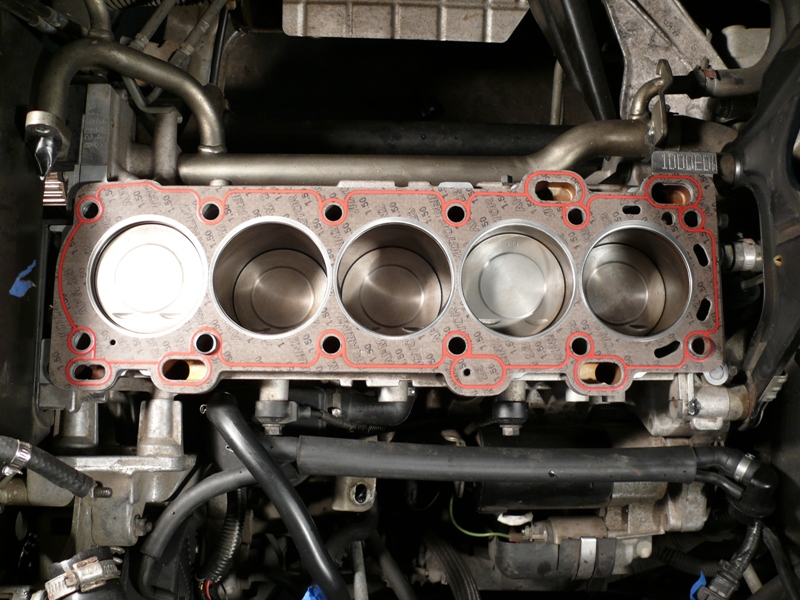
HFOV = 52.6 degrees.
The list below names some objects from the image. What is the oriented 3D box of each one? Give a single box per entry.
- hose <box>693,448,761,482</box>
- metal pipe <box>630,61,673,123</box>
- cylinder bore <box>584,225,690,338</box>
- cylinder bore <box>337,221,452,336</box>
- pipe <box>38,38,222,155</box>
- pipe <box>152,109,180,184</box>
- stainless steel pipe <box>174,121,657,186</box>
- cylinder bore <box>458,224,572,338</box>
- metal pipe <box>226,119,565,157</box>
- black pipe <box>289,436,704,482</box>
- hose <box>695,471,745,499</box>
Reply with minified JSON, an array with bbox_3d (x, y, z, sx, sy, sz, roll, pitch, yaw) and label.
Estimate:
[{"bbox_3d":[0.275,0.137,0.680,0.055,0.024,0.022,14,81,0],"label":"hose"},{"bbox_3d":[0.206,-0.172,0.662,0.031,0.037,0.040,1,81,-2],"label":"metal pipe"},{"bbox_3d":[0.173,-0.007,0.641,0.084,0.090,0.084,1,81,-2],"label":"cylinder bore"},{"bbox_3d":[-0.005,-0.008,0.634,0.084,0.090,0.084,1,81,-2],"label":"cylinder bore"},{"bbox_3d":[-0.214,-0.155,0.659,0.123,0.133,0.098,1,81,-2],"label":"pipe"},{"bbox_3d":[-0.209,-0.133,0.715,0.022,0.020,0.065,1,81,-2],"label":"pipe"},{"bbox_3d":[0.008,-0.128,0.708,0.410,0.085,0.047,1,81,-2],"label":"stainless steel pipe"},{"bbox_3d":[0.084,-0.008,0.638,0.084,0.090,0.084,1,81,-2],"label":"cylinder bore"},{"bbox_3d":[-0.003,-0.168,0.855,0.368,0.046,0.043,1,81,-2],"label":"metal pipe"},{"bbox_3d":[0.080,0.132,0.662,0.335,0.044,0.038,1,81,-2],"label":"black pipe"},{"bbox_3d":[0.272,0.156,0.689,0.045,0.018,0.013,18,81,1],"label":"hose"}]

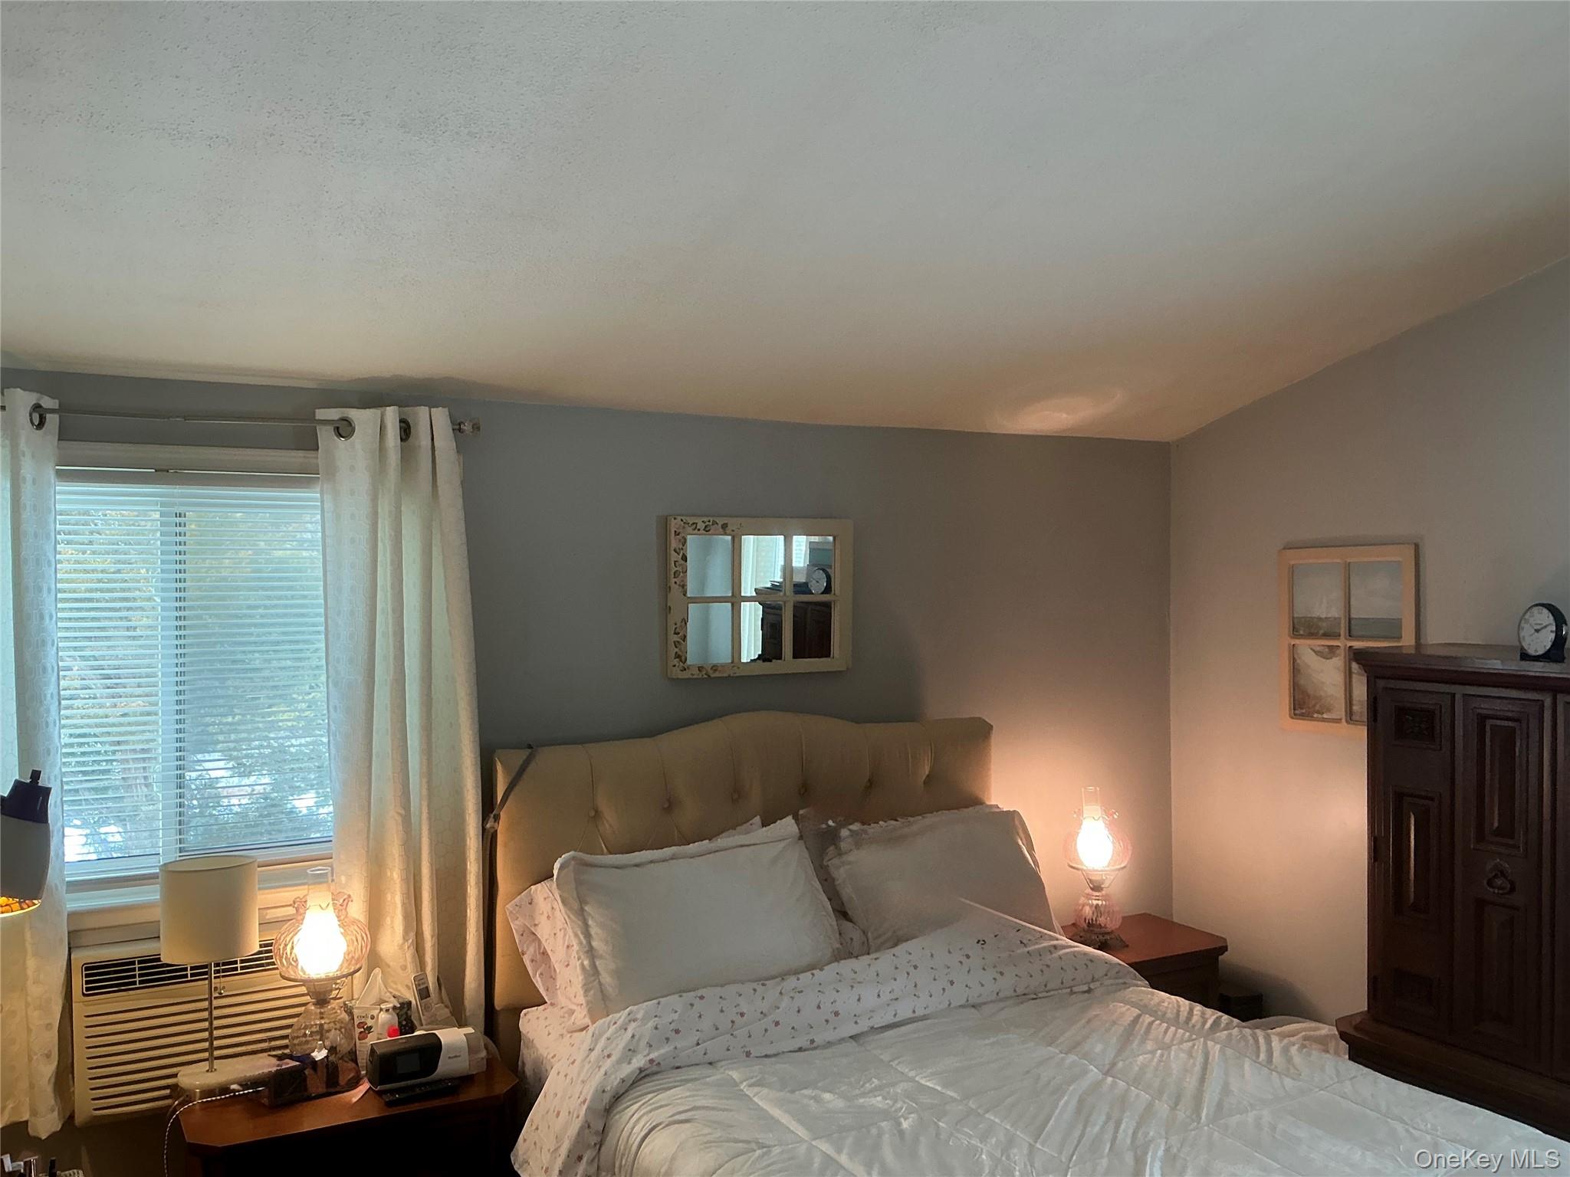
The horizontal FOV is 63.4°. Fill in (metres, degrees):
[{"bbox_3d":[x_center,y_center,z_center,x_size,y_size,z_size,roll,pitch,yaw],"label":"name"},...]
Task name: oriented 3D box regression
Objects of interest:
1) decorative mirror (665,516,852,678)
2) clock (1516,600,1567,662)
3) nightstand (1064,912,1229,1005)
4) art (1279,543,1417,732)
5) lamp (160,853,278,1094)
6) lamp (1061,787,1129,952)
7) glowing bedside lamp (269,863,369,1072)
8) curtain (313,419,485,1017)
[{"bbox_3d":[-0.065,0.024,3.698,0.580,0.453,0.040,0,0,-26],"label":"decorative mirror"},{"bbox_3d":[1.589,0.094,2.660,0.058,0.124,0.108,0,0,-8],"label":"clock"},{"bbox_3d":[1.017,1.434,3.965,0.677,0.660,0.440,0,0,-26],"label":"nightstand"},{"bbox_3d":[1.647,0.161,3.727,0.030,0.556,0.476,0,0,-26],"label":"art"},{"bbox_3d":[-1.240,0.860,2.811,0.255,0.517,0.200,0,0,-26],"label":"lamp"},{"bbox_3d":[0.973,0.865,3.976,0.205,0.480,0.205,0,0,0],"label":"lamp"},{"bbox_3d":[-1.065,0.879,2.916,0.205,0.480,0.205,0,0,-26],"label":"glowing bedside lamp"},{"bbox_3d":[-0.958,0.380,3.185,0.397,1.660,0.130,0,0,-26],"label":"curtain"}]

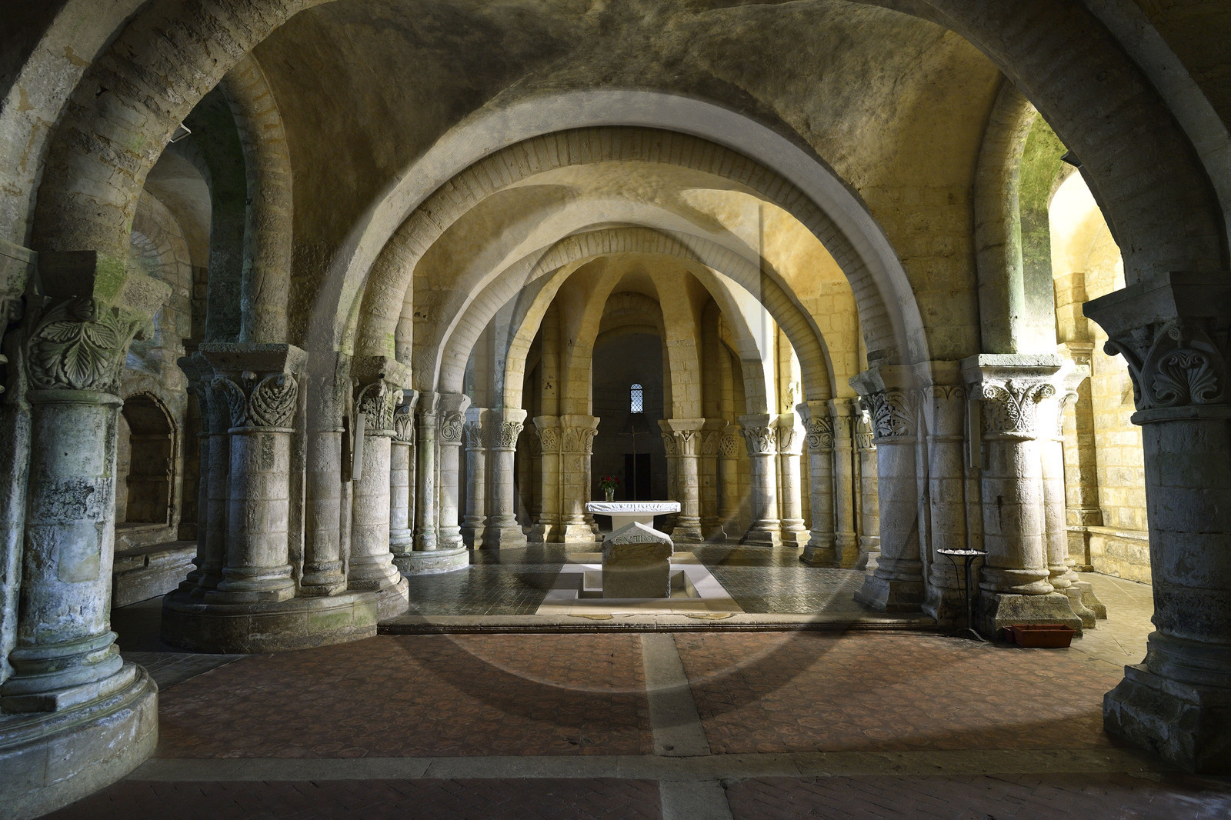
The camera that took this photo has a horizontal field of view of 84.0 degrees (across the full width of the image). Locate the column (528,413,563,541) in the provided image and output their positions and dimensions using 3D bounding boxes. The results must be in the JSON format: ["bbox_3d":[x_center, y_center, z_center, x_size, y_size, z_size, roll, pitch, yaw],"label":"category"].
[{"bbox_3d":[-1.444,1.447,14.081,0.648,2.530,0.648,2,-5,-19],"label":"column"}]

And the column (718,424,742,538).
[{"bbox_3d":[2.631,1.571,15.593,0.490,2.530,0.518,-2,-5,20],"label":"column"}]

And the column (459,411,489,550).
[{"bbox_3d":[-2.801,1.373,13.685,0.550,2.750,0.520,0,-5,0],"label":"column"}]

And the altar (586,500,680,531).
[{"bbox_3d":[0.337,2.109,12.047,1.615,0.976,0.731,0,-5,0],"label":"altar"}]

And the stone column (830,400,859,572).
[{"bbox_3d":[3.654,1.164,10.909,0.400,2.600,0.400,0,-5,0],"label":"stone column"}]

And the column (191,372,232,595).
[{"bbox_3d":[-4.271,0.743,7.593,0.561,2.448,0.561,0,-5,0],"label":"column"}]

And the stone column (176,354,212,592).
[{"bbox_3d":[-4.610,0.721,8.015,0.629,2.567,0.646,0,-5,0],"label":"stone column"}]

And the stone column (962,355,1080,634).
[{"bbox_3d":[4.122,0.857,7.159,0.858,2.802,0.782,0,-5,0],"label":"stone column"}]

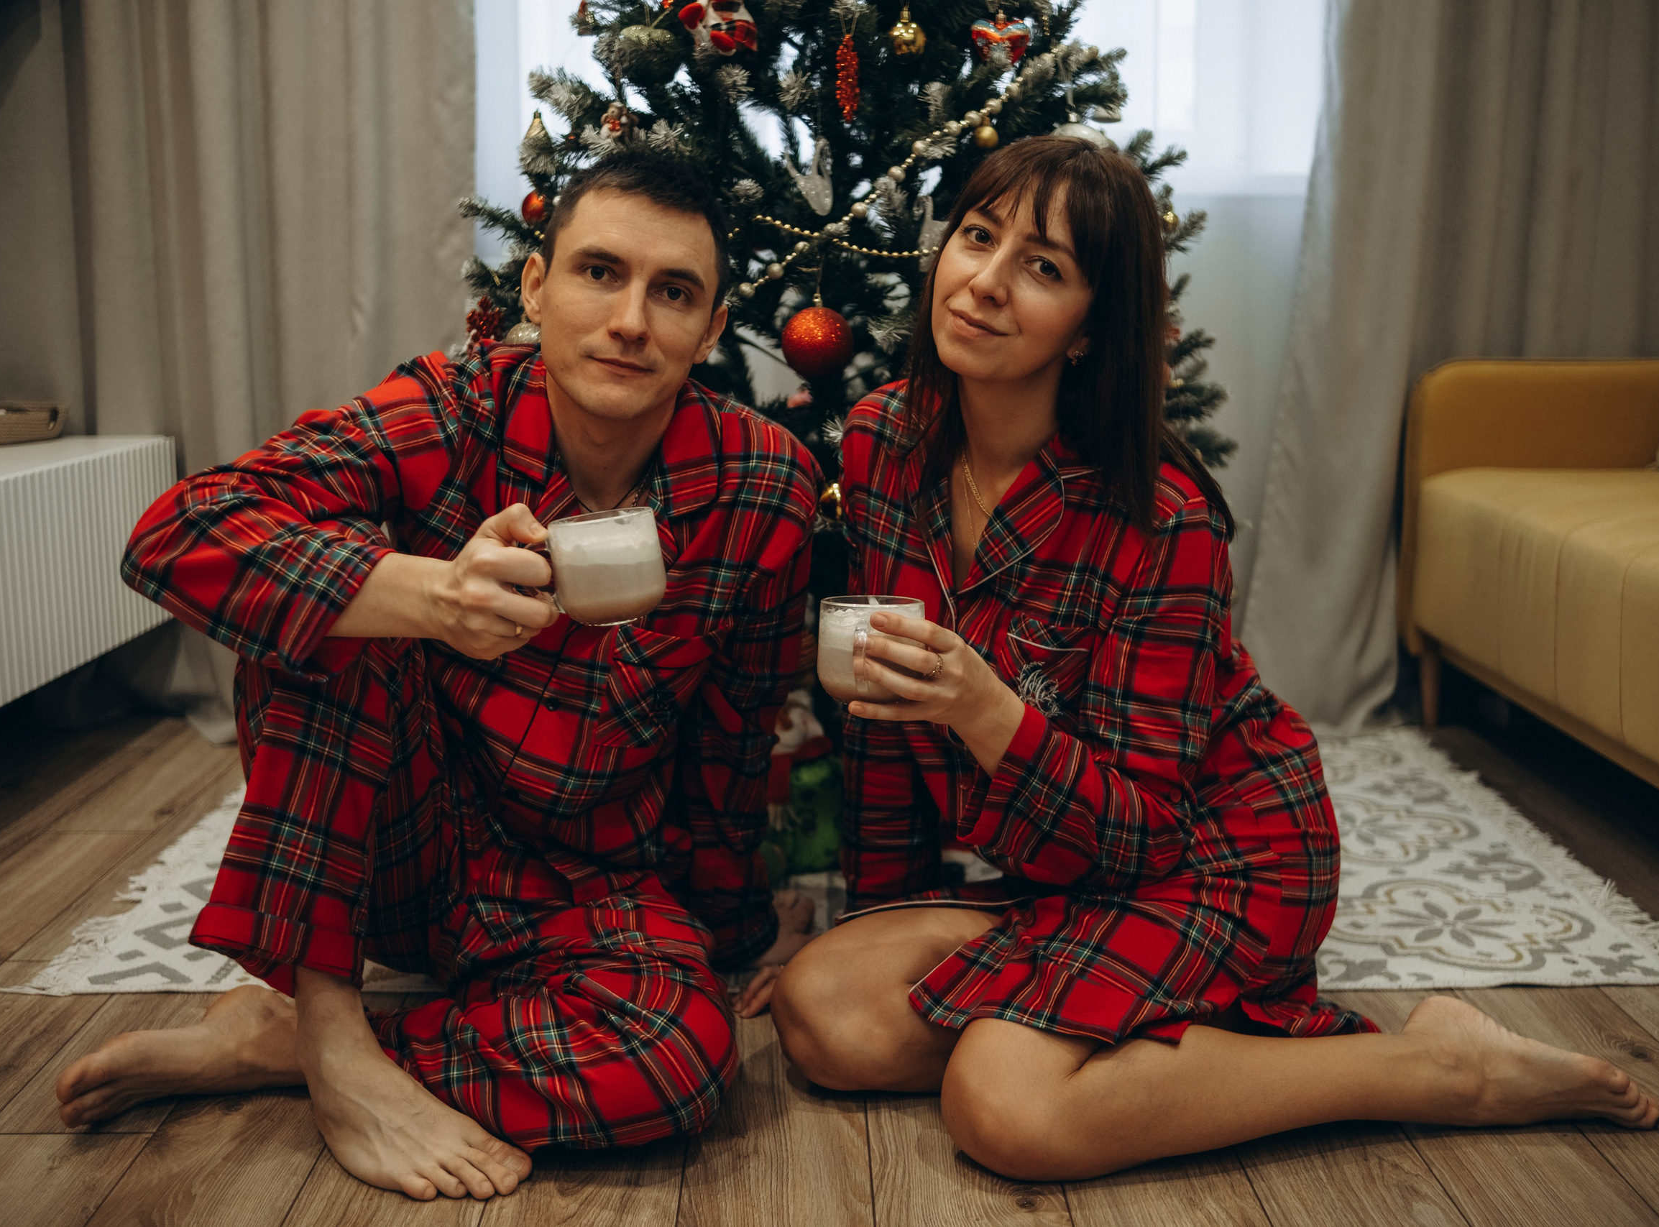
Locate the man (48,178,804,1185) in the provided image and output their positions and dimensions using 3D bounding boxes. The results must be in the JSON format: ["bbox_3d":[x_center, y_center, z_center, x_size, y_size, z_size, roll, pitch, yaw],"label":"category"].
[{"bbox_3d":[-0.342,0.002,1.674,0.671,0.852,0.605,-1,11,-3],"label":"man"}]

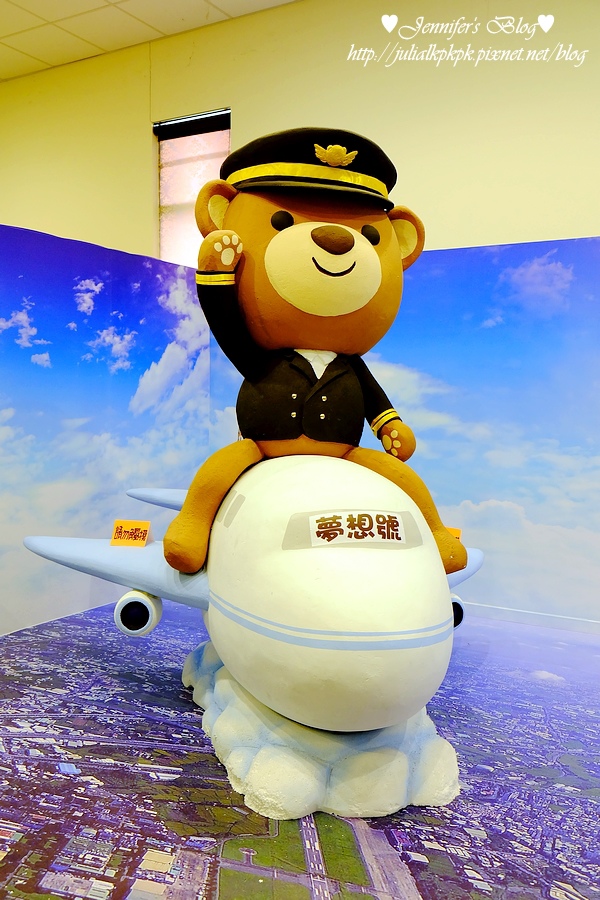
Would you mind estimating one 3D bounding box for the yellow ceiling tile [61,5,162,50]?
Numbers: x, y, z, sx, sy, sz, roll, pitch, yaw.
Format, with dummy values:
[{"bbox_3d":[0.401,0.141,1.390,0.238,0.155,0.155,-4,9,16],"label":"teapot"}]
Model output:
[{"bbox_3d":[-1.412,-3.120,5.945,0.600,0.020,0.590,3,5,30],"label":"yellow ceiling tile"}]

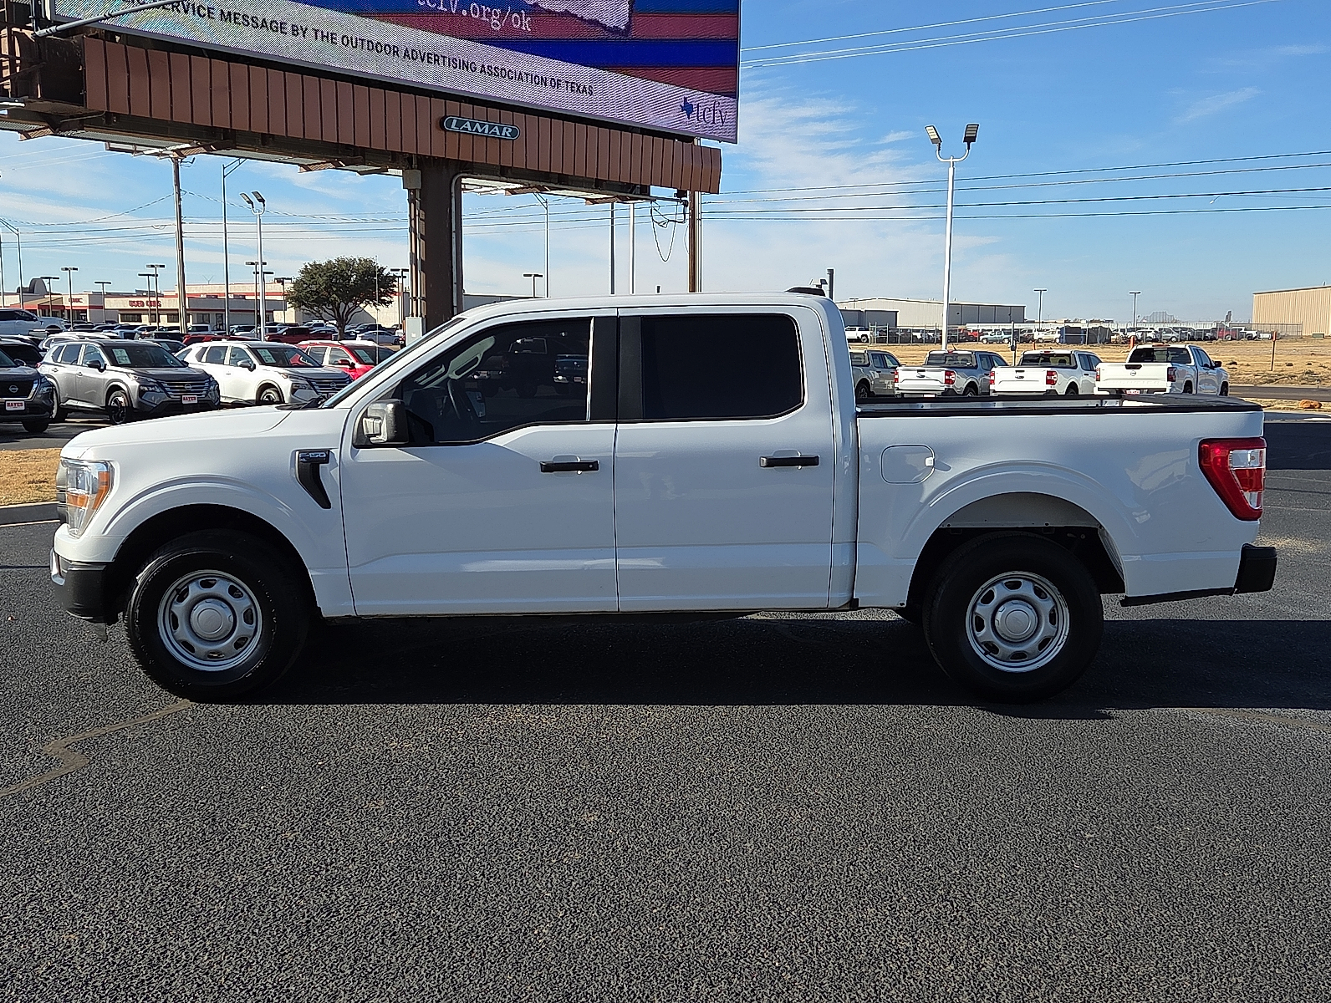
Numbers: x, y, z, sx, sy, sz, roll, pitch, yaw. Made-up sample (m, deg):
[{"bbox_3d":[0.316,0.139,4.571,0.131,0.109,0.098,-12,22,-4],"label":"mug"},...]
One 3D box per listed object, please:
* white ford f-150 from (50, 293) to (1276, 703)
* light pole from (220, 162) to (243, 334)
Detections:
[{"bbox_3d":[-0.085,-0.140,7.090,5.870,1.930,2.080,0,7,0],"label":"white ford f-150"},{"bbox_3d":[-25.378,-14.479,81.846,0.400,12.290,2.800,4,9,32],"label":"light pole"}]

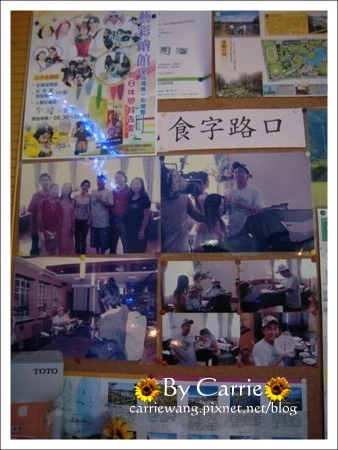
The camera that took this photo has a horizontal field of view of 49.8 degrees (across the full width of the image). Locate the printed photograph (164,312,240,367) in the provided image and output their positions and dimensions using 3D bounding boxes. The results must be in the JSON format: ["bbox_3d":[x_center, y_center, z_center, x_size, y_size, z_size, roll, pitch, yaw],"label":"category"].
[{"bbox_3d":[0.063,0.226,0.721,0.153,0.103,0.005,-1,-7,4],"label":"printed photograph"}]

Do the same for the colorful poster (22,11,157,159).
[{"bbox_3d":[-0.172,-0.340,0.809,0.298,0.390,0.005,-1,-7,4],"label":"colorful poster"}]

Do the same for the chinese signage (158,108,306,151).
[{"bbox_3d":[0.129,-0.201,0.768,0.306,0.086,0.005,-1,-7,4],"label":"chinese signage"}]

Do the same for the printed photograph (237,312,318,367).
[{"bbox_3d":[0.214,0.223,0.710,0.153,0.103,0.005,-1,-7,4],"label":"printed photograph"}]

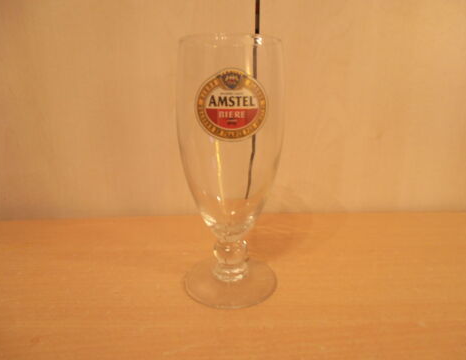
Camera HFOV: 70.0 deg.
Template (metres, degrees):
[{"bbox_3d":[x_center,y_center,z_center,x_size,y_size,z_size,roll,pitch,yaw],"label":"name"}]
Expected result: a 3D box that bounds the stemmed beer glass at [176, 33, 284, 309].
[{"bbox_3d":[-0.001,-0.005,0.231,0.071,0.170,0.071,0,15,0],"label":"stemmed beer glass"}]

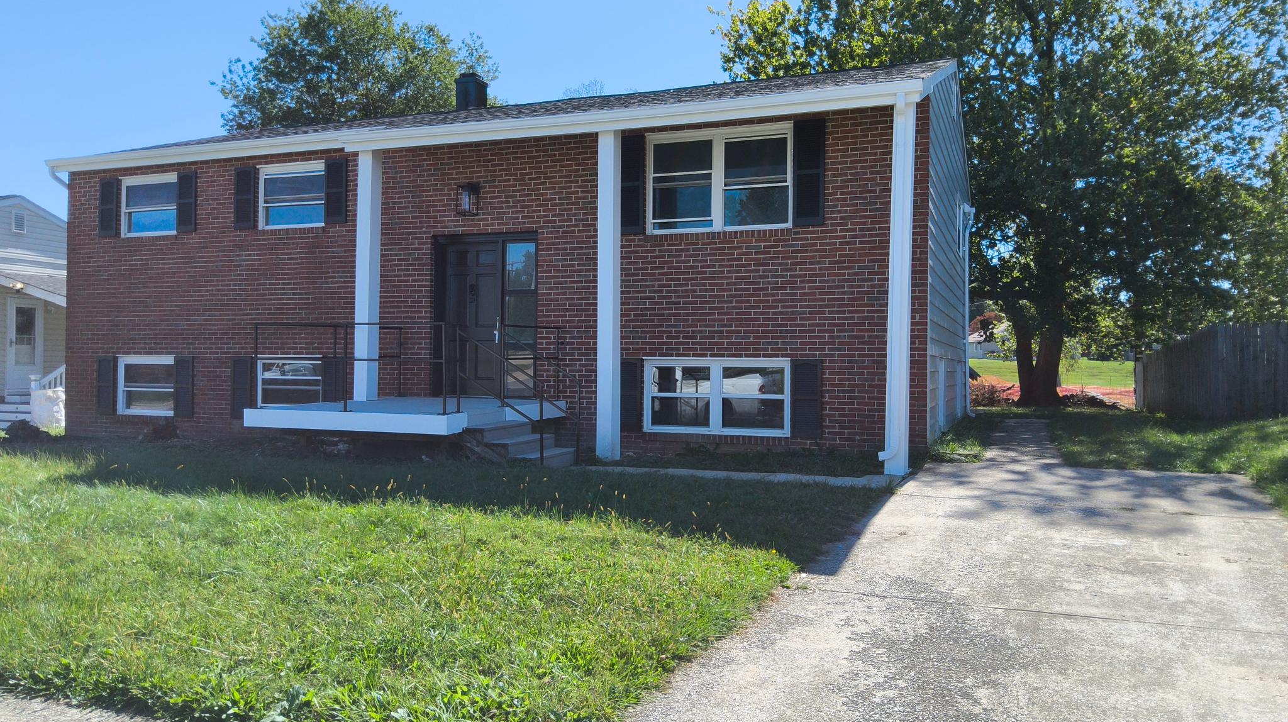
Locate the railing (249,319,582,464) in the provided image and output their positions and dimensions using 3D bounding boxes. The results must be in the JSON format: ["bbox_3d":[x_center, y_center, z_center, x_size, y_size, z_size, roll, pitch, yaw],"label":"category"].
[{"bbox_3d":[-2.113,0.307,10.124,3.200,1.430,2.484,1,0,21],"label":"railing"}]

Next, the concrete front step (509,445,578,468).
[{"bbox_3d":[-0.983,0.994,9.184,0.280,0.150,0.867,1,0,21],"label":"concrete front step"}]

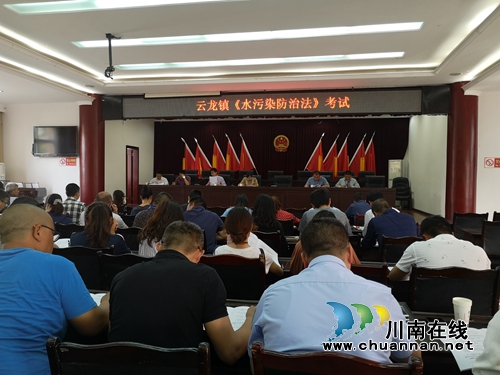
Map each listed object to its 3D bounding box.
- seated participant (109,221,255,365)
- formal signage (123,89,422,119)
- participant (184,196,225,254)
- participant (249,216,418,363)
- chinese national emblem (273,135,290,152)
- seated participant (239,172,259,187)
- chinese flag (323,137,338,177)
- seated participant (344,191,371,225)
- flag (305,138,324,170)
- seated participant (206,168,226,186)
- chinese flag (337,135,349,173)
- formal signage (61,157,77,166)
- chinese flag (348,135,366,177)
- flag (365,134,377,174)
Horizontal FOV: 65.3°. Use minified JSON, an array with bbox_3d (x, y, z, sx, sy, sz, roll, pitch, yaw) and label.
[{"bbox_3d":[-0.263,0.726,1.555,0.560,1.200,0.820,1,1,11],"label":"seated participant"},{"bbox_3d":[0.293,-1.952,9.150,7.100,0.520,0.140,1,2,11],"label":"formal signage"},{"bbox_3d":[-0.458,0.681,3.577,0.500,1.230,0.780,1,2,11],"label":"participant"},{"bbox_3d":[0.295,0.741,1.415,0.600,1.270,0.800,1,2,11],"label":"participant"},{"bbox_3d":[1.136,-1.556,13.887,0.560,0.610,0.080,1,1,11],"label":"chinese national emblem"},{"bbox_3d":[-0.040,0.160,10.550,0.540,1.120,0.700,1,1,11],"label":"seated participant"},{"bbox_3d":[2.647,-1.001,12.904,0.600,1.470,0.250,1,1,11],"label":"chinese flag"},{"bbox_3d":[1.633,0.658,5.929,0.500,1.180,0.780,1,2,11],"label":"seated participant"},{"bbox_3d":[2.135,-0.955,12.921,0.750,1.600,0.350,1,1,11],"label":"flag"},{"bbox_3d":[-0.907,0.090,10.720,0.540,1.220,0.700,1,1,11],"label":"seated participant"},{"bbox_3d":[2.867,-0.935,12.155,0.480,1.300,0.200,1,2,11],"label":"chinese flag"},{"bbox_3d":[-4.478,-0.621,9.616,0.455,0.200,0.020,1,1,11],"label":"formal signage"},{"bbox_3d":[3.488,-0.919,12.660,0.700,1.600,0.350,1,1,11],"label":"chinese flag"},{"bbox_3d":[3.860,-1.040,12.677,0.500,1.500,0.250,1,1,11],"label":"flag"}]

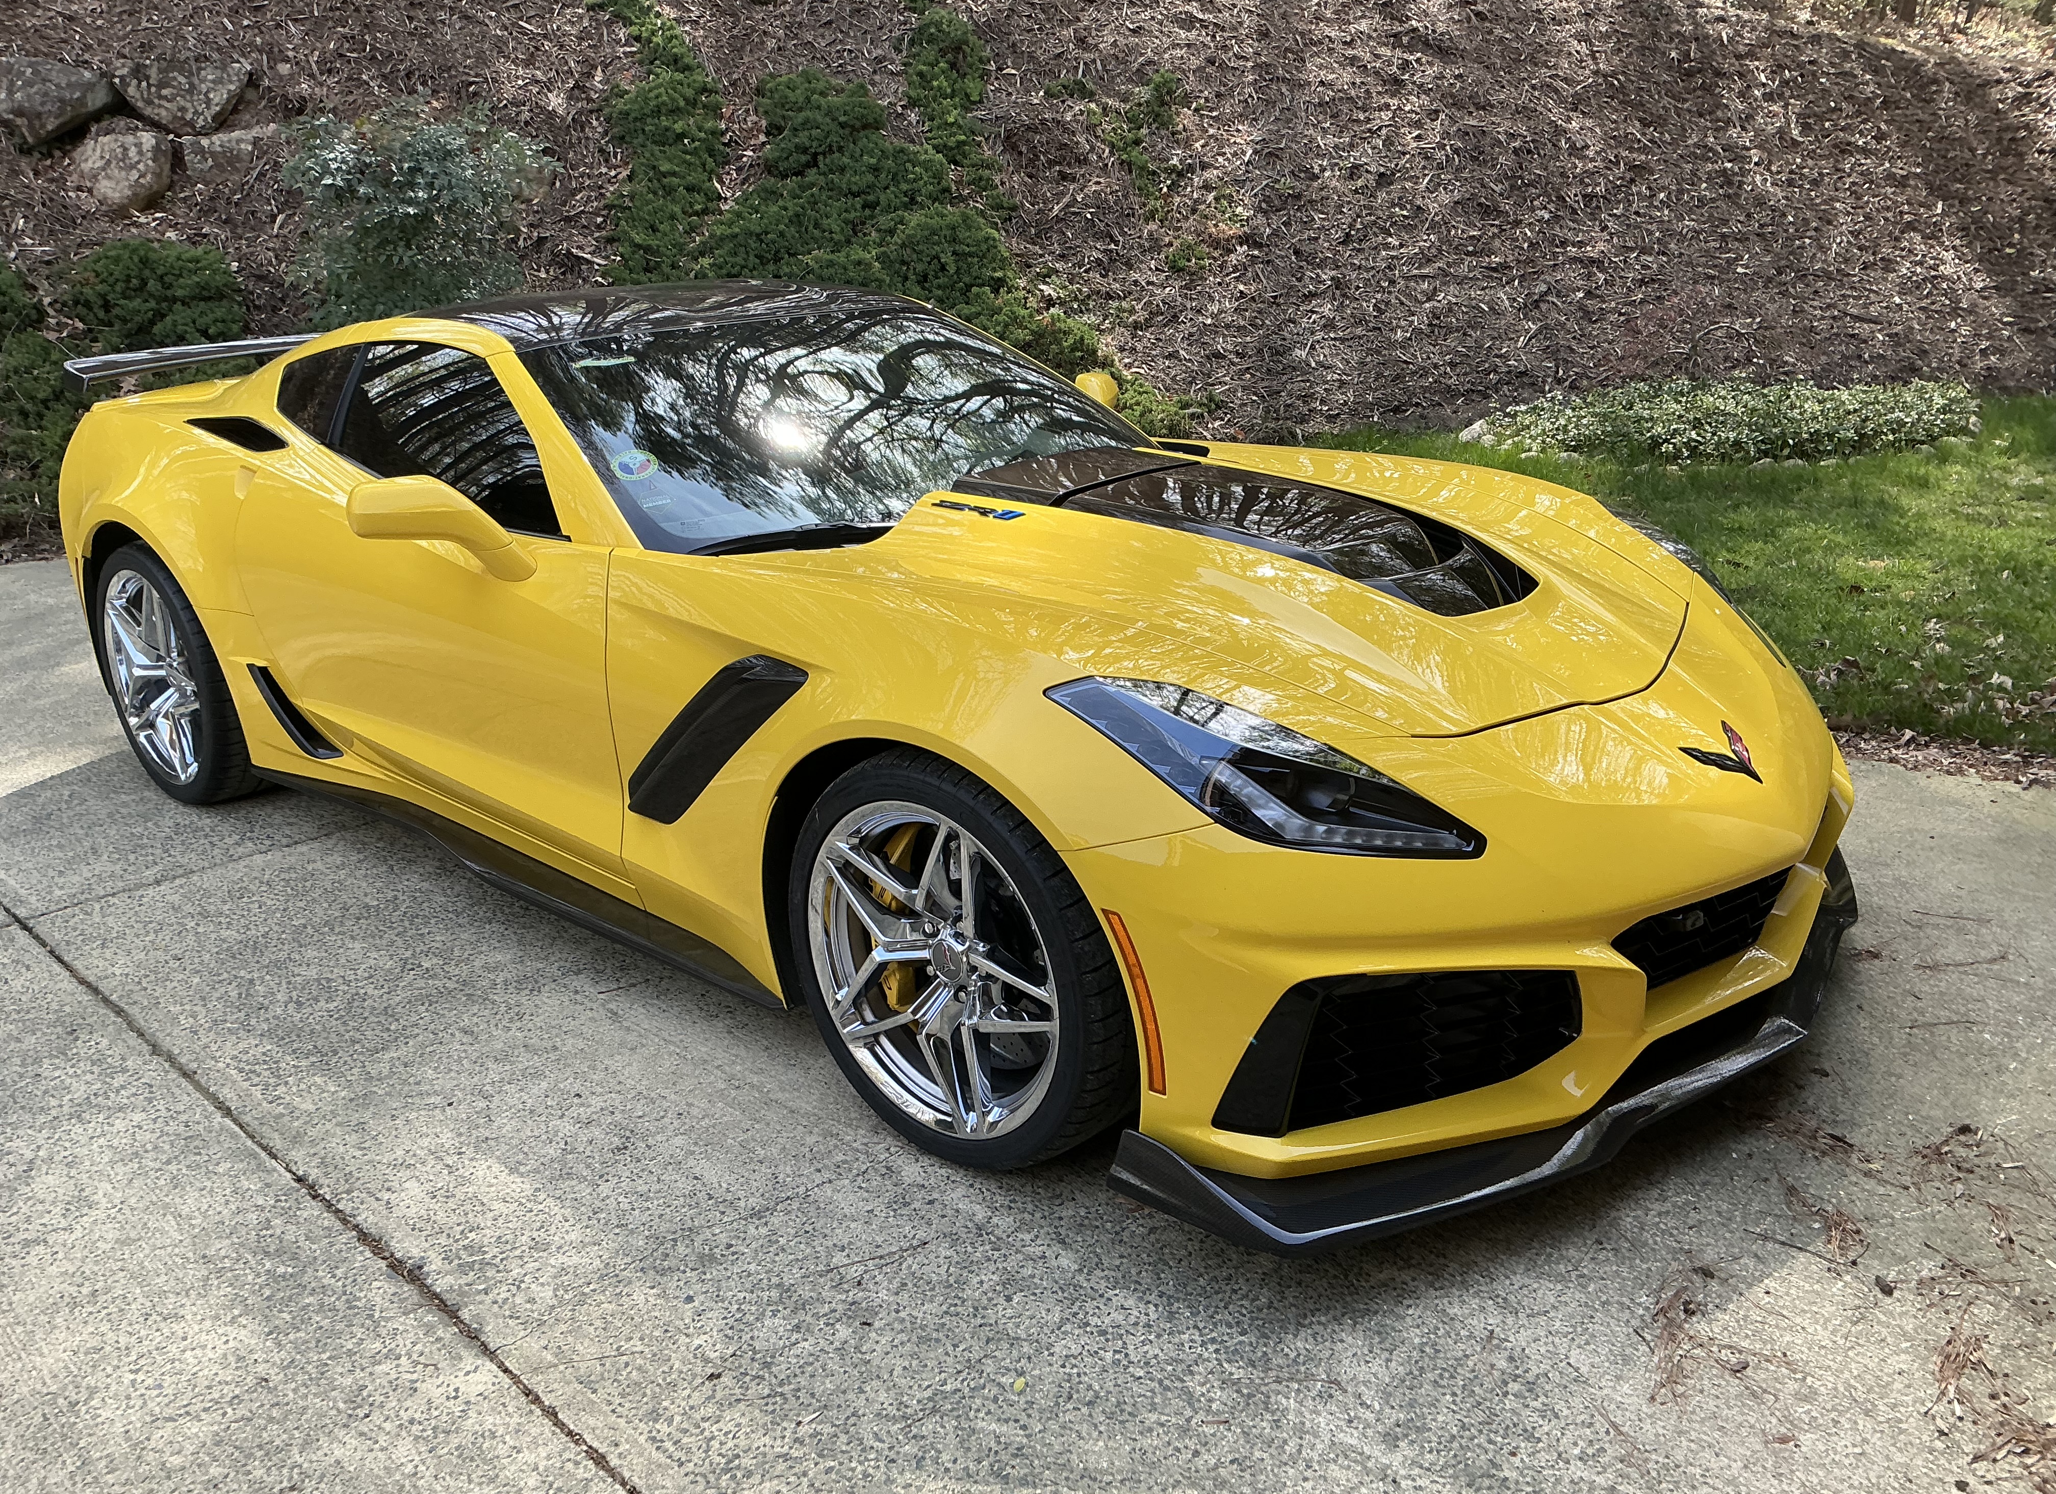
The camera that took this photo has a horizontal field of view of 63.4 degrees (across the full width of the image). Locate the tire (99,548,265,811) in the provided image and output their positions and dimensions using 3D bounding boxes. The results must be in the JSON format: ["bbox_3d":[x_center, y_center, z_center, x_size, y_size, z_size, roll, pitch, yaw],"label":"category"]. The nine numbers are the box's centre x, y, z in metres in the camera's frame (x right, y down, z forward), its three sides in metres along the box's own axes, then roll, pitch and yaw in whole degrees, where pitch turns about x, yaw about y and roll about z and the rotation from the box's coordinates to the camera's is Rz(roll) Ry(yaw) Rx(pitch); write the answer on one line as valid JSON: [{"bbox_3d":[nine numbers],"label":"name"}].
[{"bbox_3d":[-2.077,-0.211,4.273,0.672,0.672,0.335,14,23,40],"label":"tire"}]

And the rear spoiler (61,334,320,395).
[{"bbox_3d":[-2.058,-1.192,5.014,0.270,0.130,1.560,14,24,40],"label":"rear spoiler"}]

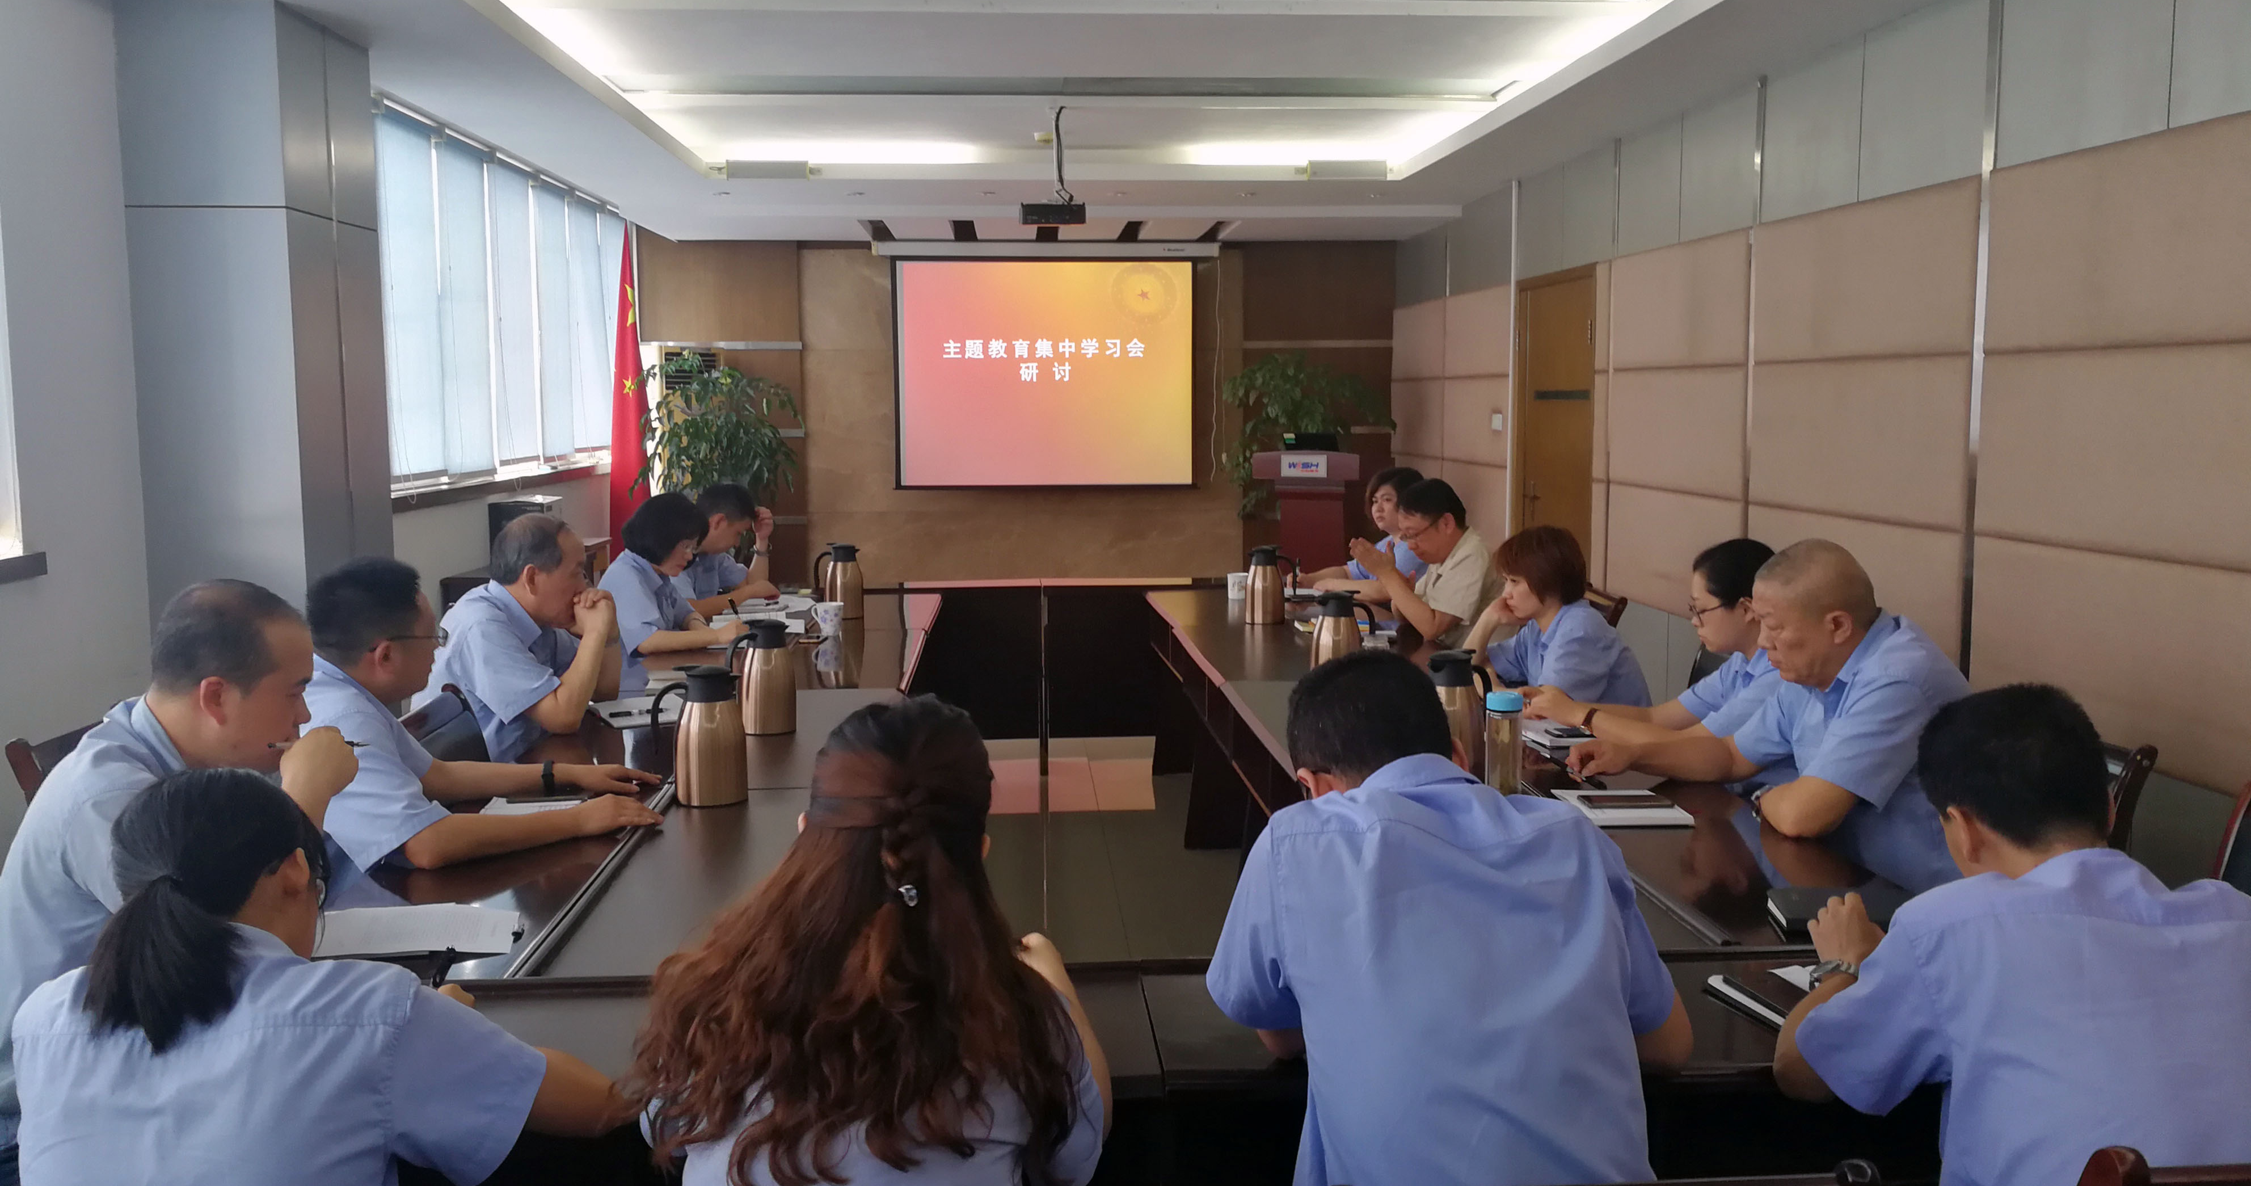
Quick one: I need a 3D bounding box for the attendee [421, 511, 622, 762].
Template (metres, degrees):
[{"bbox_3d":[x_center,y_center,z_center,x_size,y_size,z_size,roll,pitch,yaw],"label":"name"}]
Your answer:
[{"bbox_3d":[-1.405,0.438,4.241,0.600,1.238,0.520,-1,6,-9],"label":"attendee"}]

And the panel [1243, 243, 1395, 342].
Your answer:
[{"bbox_3d":[1.399,-2.176,12.684,1.116,0.706,0.060,-1,6,-4],"label":"panel"}]

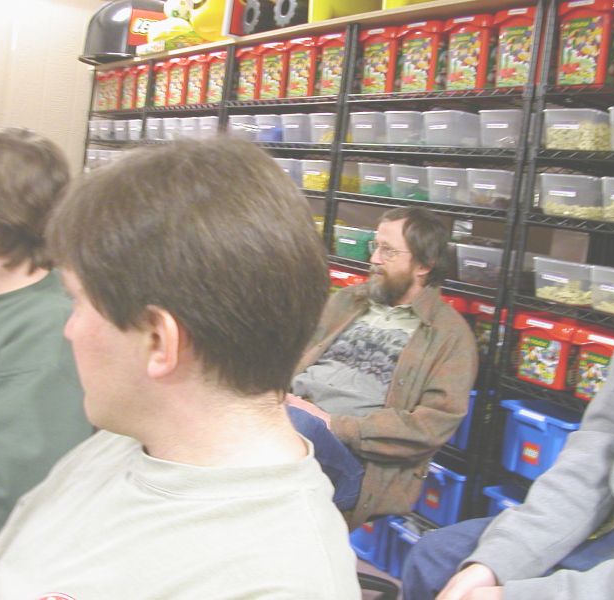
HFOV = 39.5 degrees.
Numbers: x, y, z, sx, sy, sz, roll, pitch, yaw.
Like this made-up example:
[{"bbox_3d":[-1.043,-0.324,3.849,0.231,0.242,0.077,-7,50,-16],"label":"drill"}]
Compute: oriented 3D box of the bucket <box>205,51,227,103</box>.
[{"bbox_3d":[-0.354,-1.053,4.130,0.190,0.228,0.185,1,9,-33],"label":"bucket"}]

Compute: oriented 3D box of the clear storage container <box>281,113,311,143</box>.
[{"bbox_3d":[0.075,-0.701,3.591,0.320,0.114,0.190,1,9,-33],"label":"clear storage container"}]

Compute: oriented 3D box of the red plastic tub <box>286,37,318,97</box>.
[{"bbox_3d":[0.044,-0.939,3.525,0.190,0.228,0.185,1,9,-33],"label":"red plastic tub"}]

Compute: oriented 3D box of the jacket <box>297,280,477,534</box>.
[{"bbox_3d":[0.201,0.275,2.250,0.420,0.650,0.520,-1,10,-45],"label":"jacket"}]

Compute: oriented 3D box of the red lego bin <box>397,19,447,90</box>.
[{"bbox_3d":[0.452,-0.809,2.903,0.206,0.237,0.206,2,9,-34],"label":"red lego bin"}]

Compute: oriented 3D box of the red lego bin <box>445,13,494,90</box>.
[{"bbox_3d":[0.574,-0.773,2.718,0.206,0.237,0.206,2,9,-34],"label":"red lego bin"}]

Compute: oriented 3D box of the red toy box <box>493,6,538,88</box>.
[{"bbox_3d":[0.682,-0.739,2.556,0.190,0.228,0.185,1,9,-33],"label":"red toy box"}]

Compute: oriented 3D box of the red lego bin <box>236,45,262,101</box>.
[{"bbox_3d":[-0.189,-1.003,3.878,0.206,0.237,0.206,2,9,-34],"label":"red lego bin"}]

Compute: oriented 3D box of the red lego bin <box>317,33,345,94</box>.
[{"bbox_3d":[0.171,-0.899,3.333,0.190,0.228,0.185,1,9,-33],"label":"red lego bin"}]

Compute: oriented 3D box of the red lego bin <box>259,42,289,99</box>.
[{"bbox_3d":[-0.086,-0.970,3.708,0.175,0.230,0.200,1,9,-34],"label":"red lego bin"}]

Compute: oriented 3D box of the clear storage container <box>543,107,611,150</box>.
[{"bbox_3d":[0.858,-0.476,2.487,0.330,0.111,0.192,1,9,-34],"label":"clear storage container"}]

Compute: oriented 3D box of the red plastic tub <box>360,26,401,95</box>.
[{"bbox_3d":[0.311,-0.852,3.114,0.175,0.230,0.200,1,9,-34],"label":"red plastic tub"}]

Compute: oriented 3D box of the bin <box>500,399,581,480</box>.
[{"bbox_3d":[0.774,0.403,2.493,0.360,0.190,0.250,1,9,-33],"label":"bin"}]

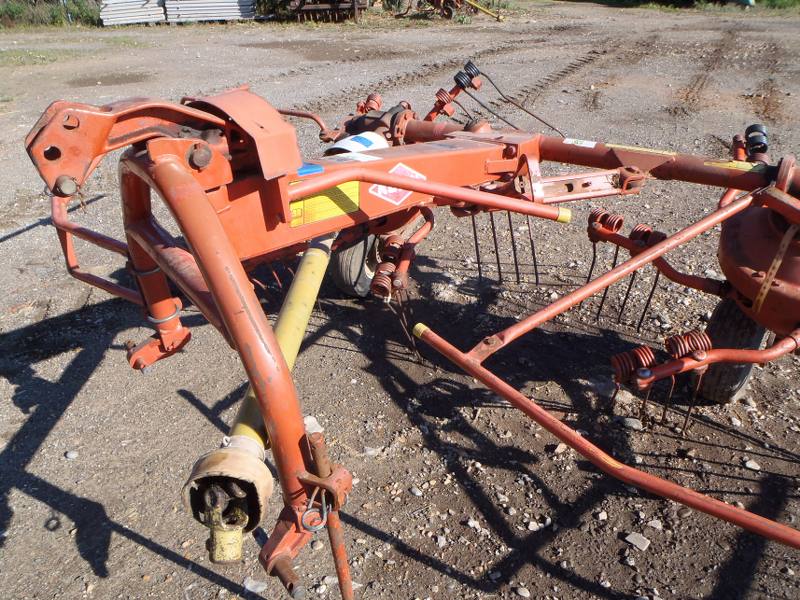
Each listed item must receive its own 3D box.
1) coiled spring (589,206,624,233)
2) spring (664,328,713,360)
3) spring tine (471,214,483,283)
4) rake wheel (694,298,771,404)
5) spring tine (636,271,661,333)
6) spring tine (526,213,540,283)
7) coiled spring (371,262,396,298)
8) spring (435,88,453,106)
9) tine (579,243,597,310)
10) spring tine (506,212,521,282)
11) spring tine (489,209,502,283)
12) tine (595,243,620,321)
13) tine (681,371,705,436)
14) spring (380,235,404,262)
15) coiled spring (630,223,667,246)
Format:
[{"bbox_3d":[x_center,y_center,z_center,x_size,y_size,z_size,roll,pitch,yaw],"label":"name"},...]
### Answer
[{"bbox_3d":[0.670,-0.261,2.100,0.125,0.065,0.065,30,40,29],"label":"coiled spring"},{"bbox_3d":[0.802,0.124,1.800,0.125,0.065,0.065,-19,31,-2],"label":"spring"},{"bbox_3d":[0.322,-0.231,2.710,0.030,0.357,0.040,8,36,30],"label":"spring tine"},{"bbox_3d":[1.114,0.170,2.180,0.165,0.370,0.370,15,33,25],"label":"rake wheel"},{"bbox_3d":[0.902,-0.022,2.345,0.030,0.365,0.040,20,43,23],"label":"spring tine"},{"bbox_3d":[0.468,-0.190,2.290,0.025,0.388,0.025,-19,43,0],"label":"spring tine"},{"bbox_3d":[-0.053,-0.063,2.100,0.065,0.065,0.125,8,57,15],"label":"coiled spring"},{"bbox_3d":[0.210,-0.977,3.120,0.070,0.070,0.055,29,59,34],"label":"spring"},{"bbox_3d":[0.716,-0.090,2.475,0.030,0.325,0.040,20,45,23],"label":"tine"},{"bbox_3d":[0.469,-0.221,2.660,0.030,0.359,0.040,6,36,31],"label":"spring tine"},{"bbox_3d":[0.343,-0.191,2.310,0.025,0.373,0.025,-17,45,0],"label":"spring tine"},{"bbox_3d":[0.786,-0.058,2.450,0.030,0.349,0.040,20,43,23],"label":"tine"},{"bbox_3d":[0.867,0.300,1.913,0.025,0.387,0.025,-16,46,-1],"label":"tine"},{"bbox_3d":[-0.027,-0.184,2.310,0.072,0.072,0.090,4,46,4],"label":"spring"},{"bbox_3d":[0.783,-0.203,2.040,0.125,0.065,0.065,30,40,29],"label":"coiled spring"}]

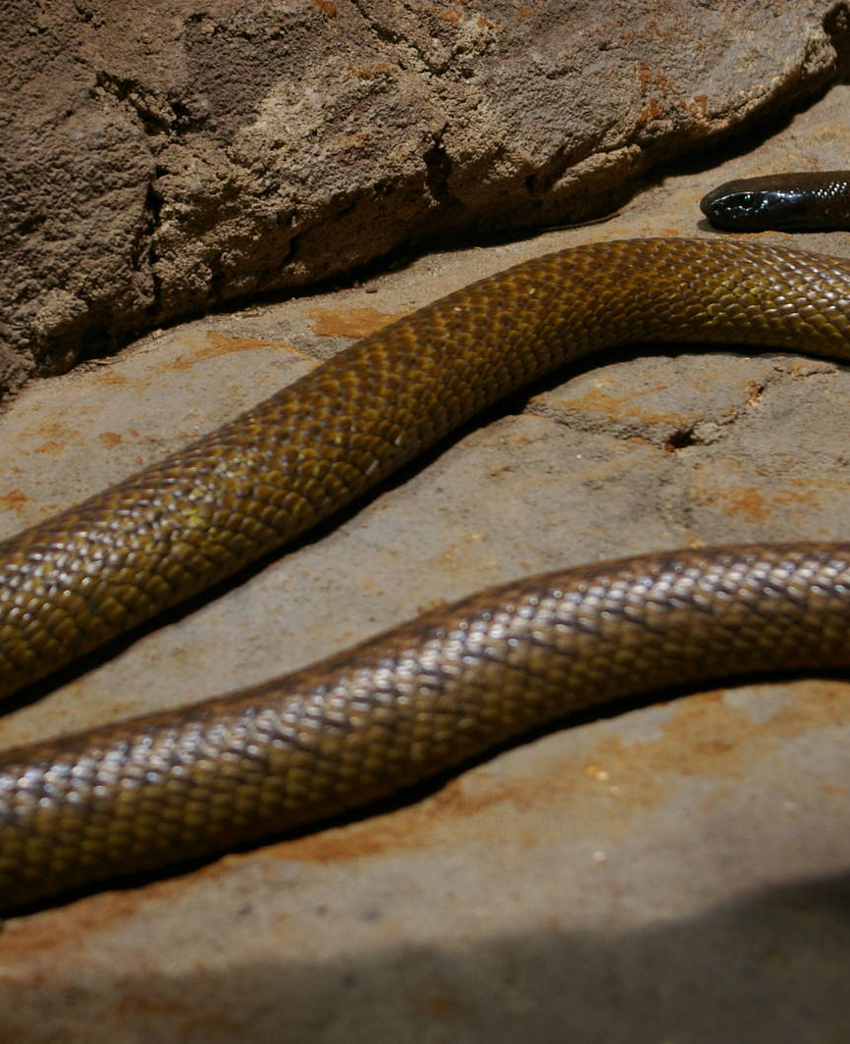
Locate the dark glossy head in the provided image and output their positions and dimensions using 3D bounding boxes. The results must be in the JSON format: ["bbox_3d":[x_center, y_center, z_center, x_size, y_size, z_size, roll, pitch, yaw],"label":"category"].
[{"bbox_3d":[0.121,-0.116,1.300,0.041,0.017,0.022,-4,32,-6],"label":"dark glossy head"}]

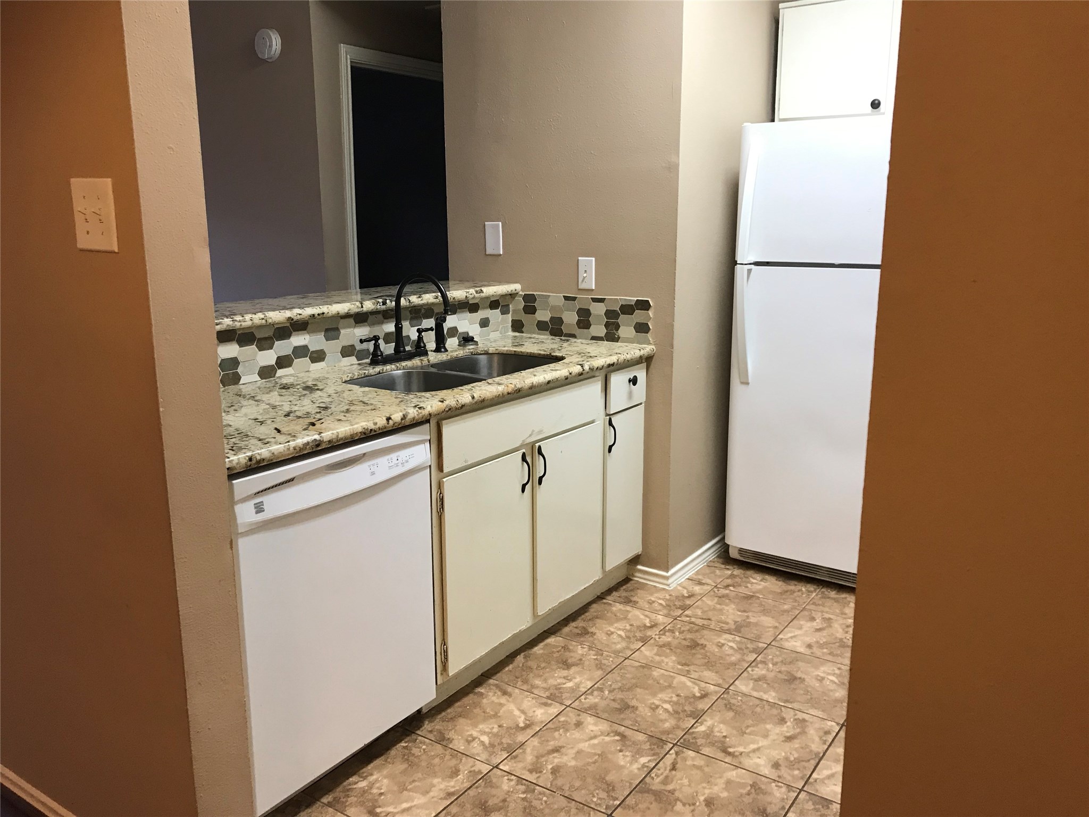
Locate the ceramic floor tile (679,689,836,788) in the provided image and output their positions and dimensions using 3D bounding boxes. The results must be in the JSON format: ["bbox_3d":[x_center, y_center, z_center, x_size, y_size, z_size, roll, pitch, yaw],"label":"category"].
[{"bbox_3d":[0.575,0.871,2.336,0.332,0.010,0.332,8,14,34],"label":"ceramic floor tile"}]

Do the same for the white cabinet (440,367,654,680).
[{"bbox_3d":[-0.207,0.282,2.971,0.606,0.811,1.142,8,14,34],"label":"white cabinet"}]

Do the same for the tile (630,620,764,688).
[{"bbox_3d":[0.497,0.776,2.797,0.334,0.010,0.334,8,14,34],"label":"tile"}]

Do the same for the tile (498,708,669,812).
[{"bbox_3d":[0.114,0.892,2.250,0.334,0.010,0.334,8,14,34],"label":"tile"}]

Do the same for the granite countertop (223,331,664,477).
[{"bbox_3d":[-0.390,-0.083,2.594,0.651,0.045,1.837,8,14,34],"label":"granite countertop"}]

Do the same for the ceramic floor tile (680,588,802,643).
[{"bbox_3d":[0.681,0.720,3.062,0.332,0.010,0.332,8,14,34],"label":"ceramic floor tile"}]

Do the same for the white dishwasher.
[{"bbox_3d":[-0.705,0.454,2.246,0.610,0.816,0.595,8,14,34],"label":"white dishwasher"}]

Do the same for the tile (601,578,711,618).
[{"bbox_3d":[0.409,0.680,3.258,0.334,0.010,0.334,8,14,34],"label":"tile"}]

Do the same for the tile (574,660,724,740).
[{"bbox_3d":[0.305,0.834,2.524,0.334,0.010,0.334,8,14,34],"label":"tile"}]

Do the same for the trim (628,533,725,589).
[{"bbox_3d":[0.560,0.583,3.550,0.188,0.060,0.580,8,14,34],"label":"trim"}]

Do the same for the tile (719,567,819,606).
[{"bbox_3d":[0.871,0.663,3.332,0.332,0.010,0.332,8,14,34],"label":"tile"}]

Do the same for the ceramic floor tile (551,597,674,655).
[{"bbox_3d":[0.217,0.738,2.985,0.334,0.010,0.334,8,14,34],"label":"ceramic floor tile"}]

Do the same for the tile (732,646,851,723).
[{"bbox_3d":[0.777,0.814,2.609,0.334,0.010,0.334,8,14,34],"label":"tile"}]

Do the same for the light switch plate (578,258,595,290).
[{"bbox_3d":[0.153,-0.497,3.254,0.070,0.114,0.013,8,14,34],"label":"light switch plate"}]

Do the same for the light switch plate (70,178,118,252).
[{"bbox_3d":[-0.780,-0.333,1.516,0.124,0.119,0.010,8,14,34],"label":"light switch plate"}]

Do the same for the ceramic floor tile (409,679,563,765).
[{"bbox_3d":[-0.166,0.854,2.438,0.334,0.010,0.334,8,14,34],"label":"ceramic floor tile"}]

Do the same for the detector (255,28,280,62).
[{"bbox_3d":[-1.216,-1.595,3.863,0.135,0.135,0.040,8,14,34],"label":"detector"}]

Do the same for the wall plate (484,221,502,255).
[{"bbox_3d":[-0.202,-0.669,3.473,0.079,0.124,0.007,8,14,34],"label":"wall plate"}]

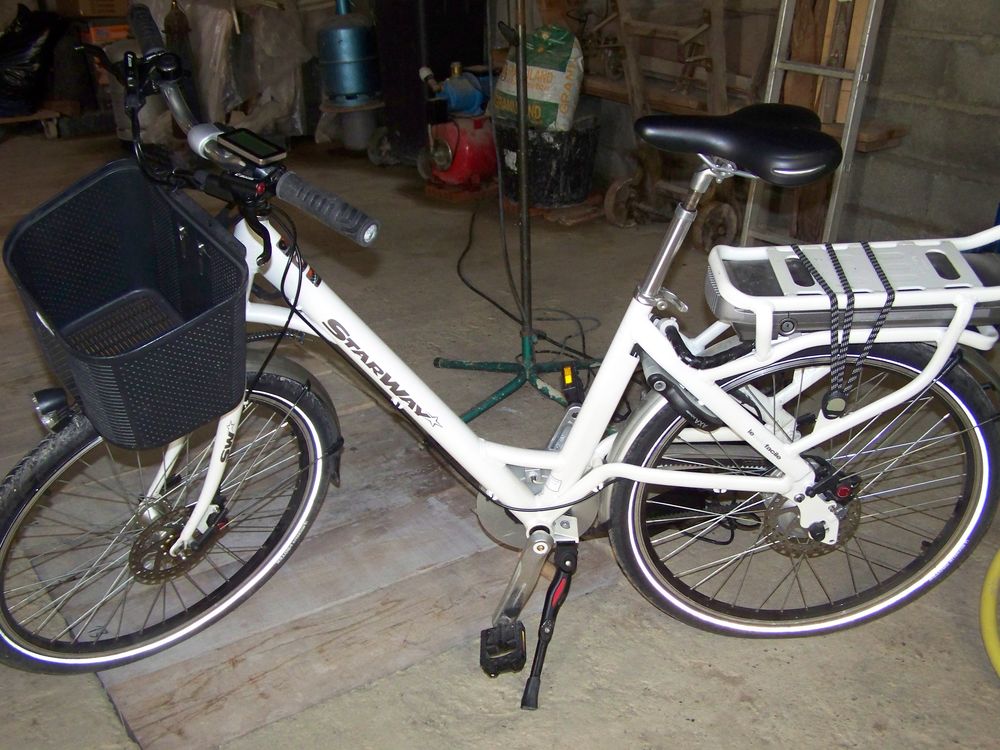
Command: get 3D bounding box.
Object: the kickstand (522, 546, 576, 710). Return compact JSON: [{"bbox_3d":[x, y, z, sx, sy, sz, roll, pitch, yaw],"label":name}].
[{"bbox_3d":[0.086,0.435,1.904,0.046,0.288,0.055,13,-1,-10],"label":"kickstand"}]

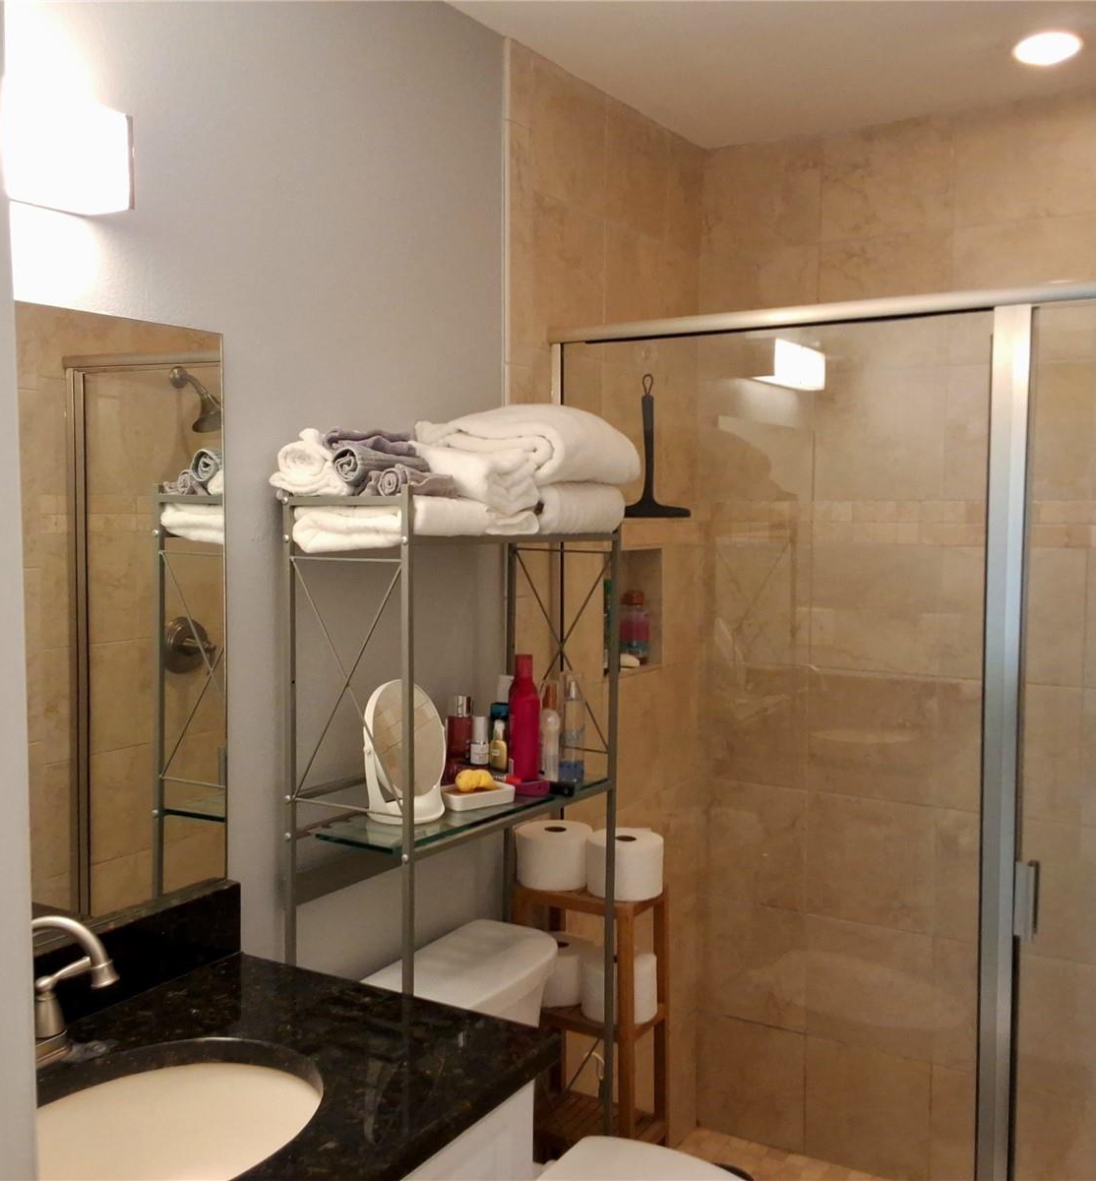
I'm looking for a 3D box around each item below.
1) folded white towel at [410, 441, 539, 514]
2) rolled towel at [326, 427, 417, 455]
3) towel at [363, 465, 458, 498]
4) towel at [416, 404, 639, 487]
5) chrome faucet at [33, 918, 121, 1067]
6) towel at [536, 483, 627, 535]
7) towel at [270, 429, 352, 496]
[{"bbox_3d":[-0.120,-0.170,2.006,0.215,0.099,0.155,2,4,33],"label":"folded white towel"},{"bbox_3d":[-0.269,-0.217,1.972,0.050,0.050,0.220,2,4,33],"label":"rolled towel"},{"bbox_3d":[-0.192,-0.157,1.865,0.070,0.047,0.160,2,4,33],"label":"towel"},{"bbox_3d":[-0.030,-0.242,2.191,0.280,0.130,0.290,2,4,33],"label":"towel"},{"bbox_3d":[-0.559,0.460,1.423,0.210,0.201,0.218,3,5,31],"label":"chrome faucet"},{"bbox_3d":[-0.038,-0.135,2.199,0.265,0.085,0.265,2,4,33],"label":"towel"},{"bbox_3d":[-0.305,-0.185,1.937,0.130,0.090,0.220,2,4,33],"label":"towel"}]

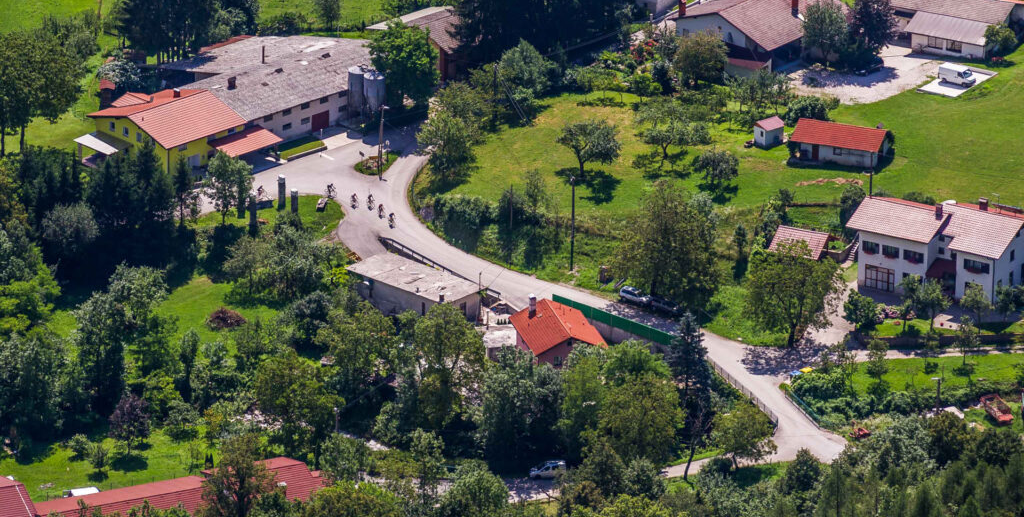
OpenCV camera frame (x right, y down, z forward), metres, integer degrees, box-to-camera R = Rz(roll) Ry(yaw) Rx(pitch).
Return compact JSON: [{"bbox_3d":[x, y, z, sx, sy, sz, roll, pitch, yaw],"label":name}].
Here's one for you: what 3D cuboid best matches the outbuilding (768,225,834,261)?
[{"bbox_3d":[33.655,-1.291,659.393,6.300,4.100,6.700,9,24,22],"label":"outbuilding"}]

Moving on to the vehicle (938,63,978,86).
[{"bbox_3d":[55.515,-22.957,709.113,4.800,1.970,1.880,16,27,33],"label":"vehicle"}]

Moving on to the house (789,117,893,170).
[{"bbox_3d":[39.308,-14.210,679.404,11.000,3.900,6.500,8,24,19],"label":"house"}]

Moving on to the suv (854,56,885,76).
[{"bbox_3d":[44.806,-24.496,713.039,1.800,1.620,4.400,20,30,39],"label":"suv"}]

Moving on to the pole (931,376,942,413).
[{"bbox_3d":[47.158,15.183,631.596,1.050,4.460,0.300,0,23,0],"label":"pole"}]

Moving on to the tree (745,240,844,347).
[{"bbox_3d":[31.992,4.170,641.797,11.325,12.620,11.325,0,23,0],"label":"tree"}]

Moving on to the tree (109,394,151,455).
[{"bbox_3d":[-42.328,18.402,628.143,4.648,7.280,4.648,0,23,0],"label":"tree"}]

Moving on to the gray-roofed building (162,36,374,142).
[{"bbox_3d":[-31.963,-21.745,709.202,25.708,6.900,21.852,-19,30,-37],"label":"gray-roofed building"}]

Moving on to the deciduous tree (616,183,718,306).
[{"bbox_3d":[17.751,-1.729,644.667,11.699,14.100,11.699,1,23,0],"label":"deciduous tree"}]

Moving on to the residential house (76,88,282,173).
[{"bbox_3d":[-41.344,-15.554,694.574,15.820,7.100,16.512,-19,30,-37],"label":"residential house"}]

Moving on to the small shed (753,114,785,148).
[{"bbox_3d":[31.210,-15.428,689.631,3.000,2.650,2.200,-19,29,-38],"label":"small shed"}]

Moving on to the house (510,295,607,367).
[{"bbox_3d":[5.237,9.404,637.696,8.388,7.300,10.884,-6,23,-15],"label":"house"}]

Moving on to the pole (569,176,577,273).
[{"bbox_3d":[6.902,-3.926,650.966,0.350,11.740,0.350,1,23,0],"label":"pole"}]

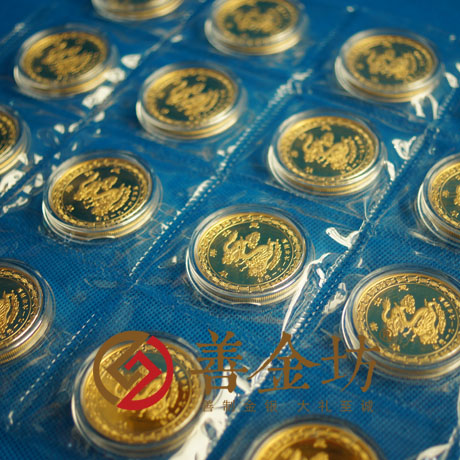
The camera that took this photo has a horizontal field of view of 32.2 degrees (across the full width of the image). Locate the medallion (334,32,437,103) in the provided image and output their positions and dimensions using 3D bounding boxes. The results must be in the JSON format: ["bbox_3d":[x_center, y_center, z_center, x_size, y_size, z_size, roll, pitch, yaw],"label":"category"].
[{"bbox_3d":[0.073,-0.074,0.359,0.045,0.007,0.045,-4,48,0],"label":"medallion"}]

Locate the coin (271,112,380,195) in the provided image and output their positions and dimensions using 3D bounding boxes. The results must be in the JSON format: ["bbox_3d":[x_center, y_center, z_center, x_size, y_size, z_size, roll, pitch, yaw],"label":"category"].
[{"bbox_3d":[0.040,-0.031,0.323,0.045,0.007,0.045,-5,49,0],"label":"coin"}]

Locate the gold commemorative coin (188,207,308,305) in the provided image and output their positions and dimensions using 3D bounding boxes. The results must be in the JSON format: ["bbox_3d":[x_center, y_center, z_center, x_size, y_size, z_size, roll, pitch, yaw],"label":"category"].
[{"bbox_3d":[0.007,0.009,0.285,0.045,0.007,0.045,-4,44,0],"label":"gold commemorative coin"}]

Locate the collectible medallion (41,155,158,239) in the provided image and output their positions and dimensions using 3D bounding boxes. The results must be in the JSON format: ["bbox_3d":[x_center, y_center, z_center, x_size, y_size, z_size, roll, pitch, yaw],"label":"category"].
[{"bbox_3d":[-0.050,-0.014,0.313,0.045,0.007,0.045,0,46,0],"label":"collectible medallion"}]

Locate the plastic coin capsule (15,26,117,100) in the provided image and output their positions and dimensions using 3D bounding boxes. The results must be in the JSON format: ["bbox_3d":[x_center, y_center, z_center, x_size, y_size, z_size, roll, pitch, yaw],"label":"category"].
[{"bbox_3d":[-0.078,-0.080,0.378,0.045,0.007,0.045,-7,48,0],"label":"plastic coin capsule"}]

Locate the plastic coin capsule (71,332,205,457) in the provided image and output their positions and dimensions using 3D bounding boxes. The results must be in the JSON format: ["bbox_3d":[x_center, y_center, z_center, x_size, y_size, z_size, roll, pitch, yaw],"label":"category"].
[{"bbox_3d":[-0.031,0.055,0.270,0.046,0.006,0.046,-4,47,0],"label":"plastic coin capsule"}]

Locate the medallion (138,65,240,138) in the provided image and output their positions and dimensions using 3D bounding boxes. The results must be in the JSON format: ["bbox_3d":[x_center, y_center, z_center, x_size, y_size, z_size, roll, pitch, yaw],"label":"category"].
[{"bbox_3d":[-0.017,-0.057,0.350,0.045,0.007,0.045,-3,48,0],"label":"medallion"}]

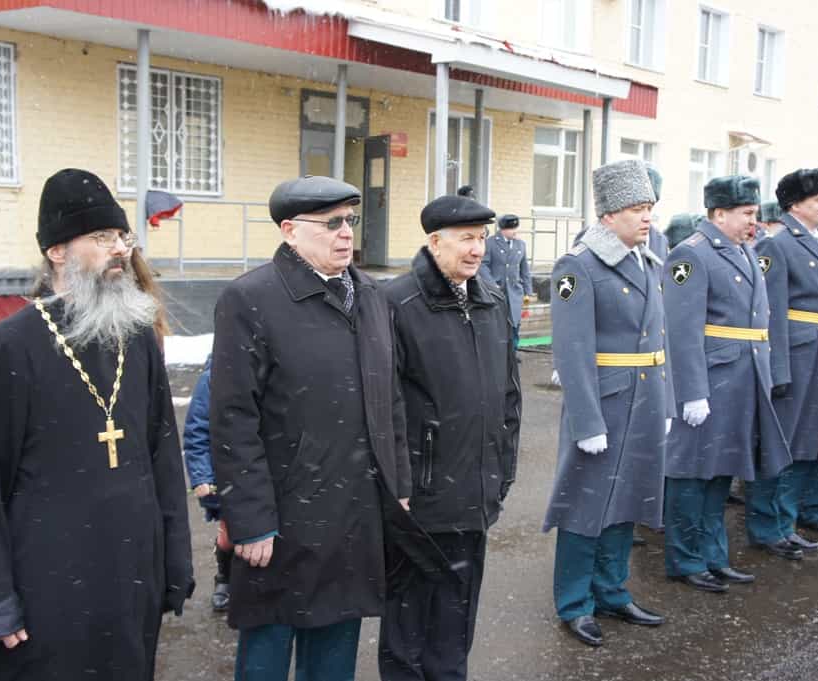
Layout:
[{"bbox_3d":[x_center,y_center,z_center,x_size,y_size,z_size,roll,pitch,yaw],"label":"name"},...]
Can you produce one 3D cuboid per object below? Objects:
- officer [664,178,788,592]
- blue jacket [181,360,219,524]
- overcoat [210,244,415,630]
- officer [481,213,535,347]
[{"bbox_3d":[1.418,0.190,4.634,0.440,1.830,0.560,6,7,38],"label":"officer"},{"bbox_3d":[-0.721,0.372,4.228,0.320,0.660,0.420,6,7,40],"label":"blue jacket"},{"bbox_3d":[-0.279,0.255,2.839,0.420,1.040,0.580,6,8,42],"label":"overcoat"},{"bbox_3d":[1.186,-0.608,12.196,0.600,1.830,0.420,0,6,-15],"label":"officer"}]

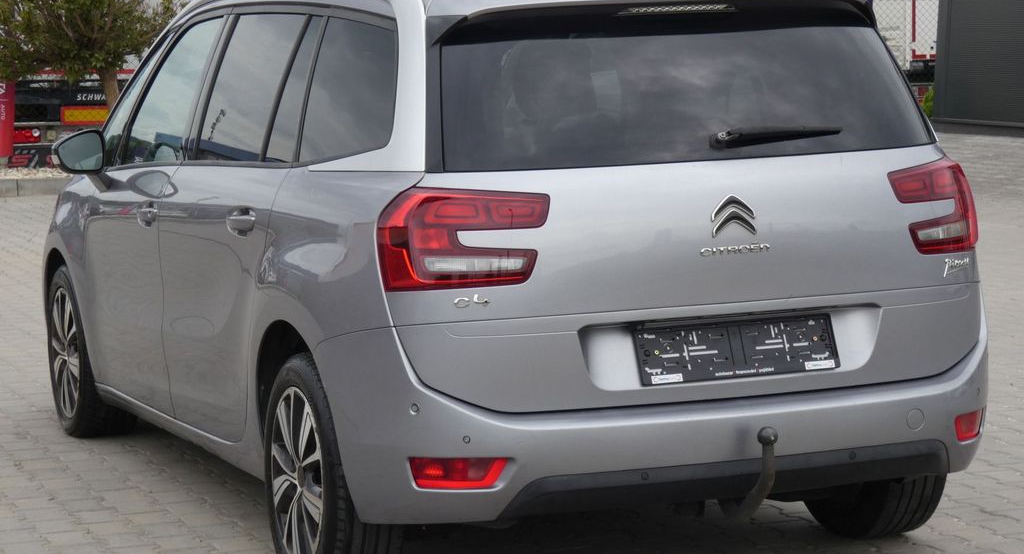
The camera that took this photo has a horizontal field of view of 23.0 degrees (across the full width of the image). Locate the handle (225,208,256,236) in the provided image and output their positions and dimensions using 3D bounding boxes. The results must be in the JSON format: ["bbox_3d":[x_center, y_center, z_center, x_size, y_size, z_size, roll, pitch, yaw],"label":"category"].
[{"bbox_3d":[-0.726,-0.149,6.738,0.050,0.065,0.200,-4,6,-22],"label":"handle"}]

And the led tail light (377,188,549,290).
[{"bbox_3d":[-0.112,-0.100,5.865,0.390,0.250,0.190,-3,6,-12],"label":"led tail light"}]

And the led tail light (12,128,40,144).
[{"bbox_3d":[-4.974,-1.432,25.500,0.400,0.155,0.090,-4,6,-18],"label":"led tail light"}]

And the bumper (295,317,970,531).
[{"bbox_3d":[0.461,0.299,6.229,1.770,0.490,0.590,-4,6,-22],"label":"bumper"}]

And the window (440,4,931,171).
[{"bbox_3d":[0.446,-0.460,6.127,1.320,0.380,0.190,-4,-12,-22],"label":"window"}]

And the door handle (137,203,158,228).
[{"bbox_3d":[-1.125,-0.190,7.737,0.050,0.065,0.200,-4,6,-22],"label":"door handle"}]

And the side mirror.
[{"bbox_3d":[-1.415,-0.407,8.195,0.195,0.160,0.130,-4,6,-22],"label":"side mirror"}]

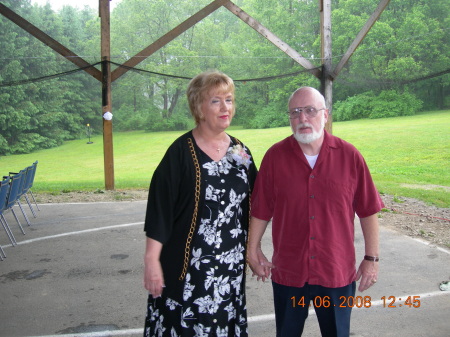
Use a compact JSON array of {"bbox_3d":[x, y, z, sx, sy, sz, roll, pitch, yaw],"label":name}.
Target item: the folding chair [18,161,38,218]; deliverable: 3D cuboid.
[{"bbox_3d":[-3.219,0.406,7.486,0.570,0.860,0.590,-3,6,-15],"label":"folding chair"}]

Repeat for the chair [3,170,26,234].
[{"bbox_3d":[-2.915,0.514,6.300,0.570,0.860,0.590,-2,6,-13],"label":"chair"}]

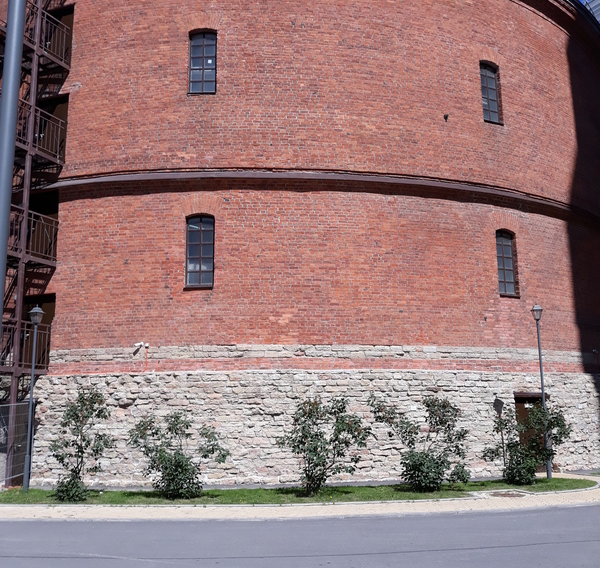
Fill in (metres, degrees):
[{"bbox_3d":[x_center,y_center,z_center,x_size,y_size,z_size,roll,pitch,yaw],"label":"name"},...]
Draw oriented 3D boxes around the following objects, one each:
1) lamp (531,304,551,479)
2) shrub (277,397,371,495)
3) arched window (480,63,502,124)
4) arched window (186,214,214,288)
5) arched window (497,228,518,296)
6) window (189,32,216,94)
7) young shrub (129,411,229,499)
[{"bbox_3d":[6.054,2.627,15.539,0.360,4.290,0.360,-4,-11,21],"label":"lamp"},{"bbox_3d":[0.492,3.370,13.079,1.910,1.990,1.670,-1,-10,2],"label":"shrub"},{"bbox_3d":[5.717,-5.713,18.834,0.750,2.000,0.200,5,-11,-28],"label":"arched window"},{"bbox_3d":[-2.538,-0.823,16.048,0.750,2.000,0.200,-1,-10,2],"label":"arched window"},{"bbox_3d":[5.938,-0.570,18.033,0.750,2.000,0.200,5,-11,-29],"label":"arched window"},{"bbox_3d":[-2.605,-5.983,16.945,0.750,2.000,0.200,-1,-10,2],"label":"window"},{"bbox_3d":[-2.541,3.531,13.055,2.030,1.730,1.780,1,-10,-11],"label":"young shrub"}]

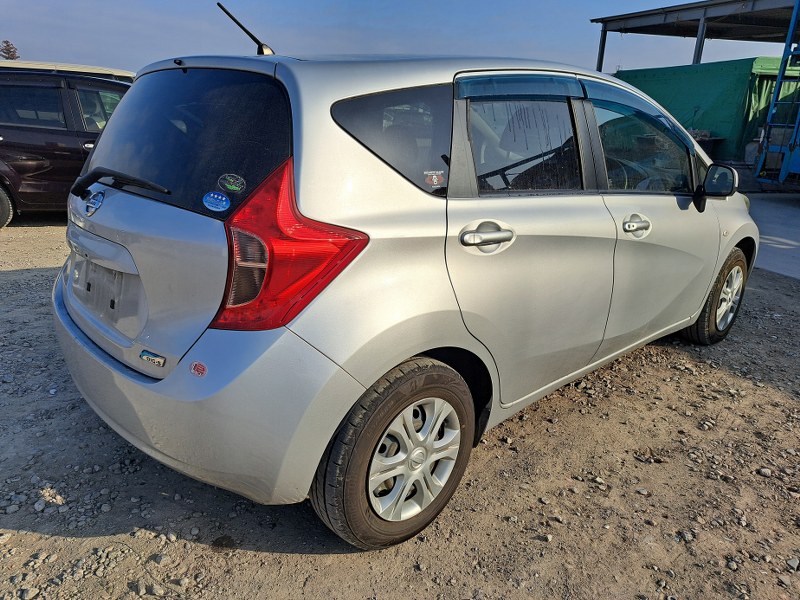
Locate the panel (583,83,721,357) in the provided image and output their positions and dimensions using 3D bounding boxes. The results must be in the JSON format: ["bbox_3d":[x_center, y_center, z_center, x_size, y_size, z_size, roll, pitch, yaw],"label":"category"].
[{"bbox_3d":[1.192,-0.381,2.600,1.285,1.145,0.205,-14,22,-40],"label":"panel"}]

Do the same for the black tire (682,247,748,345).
[{"bbox_3d":[1.925,-0.036,3.398,0.608,0.605,0.193,-14,22,-40],"label":"black tire"}]

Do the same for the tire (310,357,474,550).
[{"bbox_3d":[-0.008,0.452,1.729,0.608,0.605,0.193,-14,22,-40],"label":"tire"}]

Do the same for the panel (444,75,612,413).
[{"bbox_3d":[0.423,-0.203,1.930,0.975,1.110,0.205,-14,22,-40],"label":"panel"}]

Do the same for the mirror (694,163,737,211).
[{"bbox_3d":[1.563,-0.541,2.704,0.180,0.235,0.195,-14,22,-40],"label":"mirror"}]

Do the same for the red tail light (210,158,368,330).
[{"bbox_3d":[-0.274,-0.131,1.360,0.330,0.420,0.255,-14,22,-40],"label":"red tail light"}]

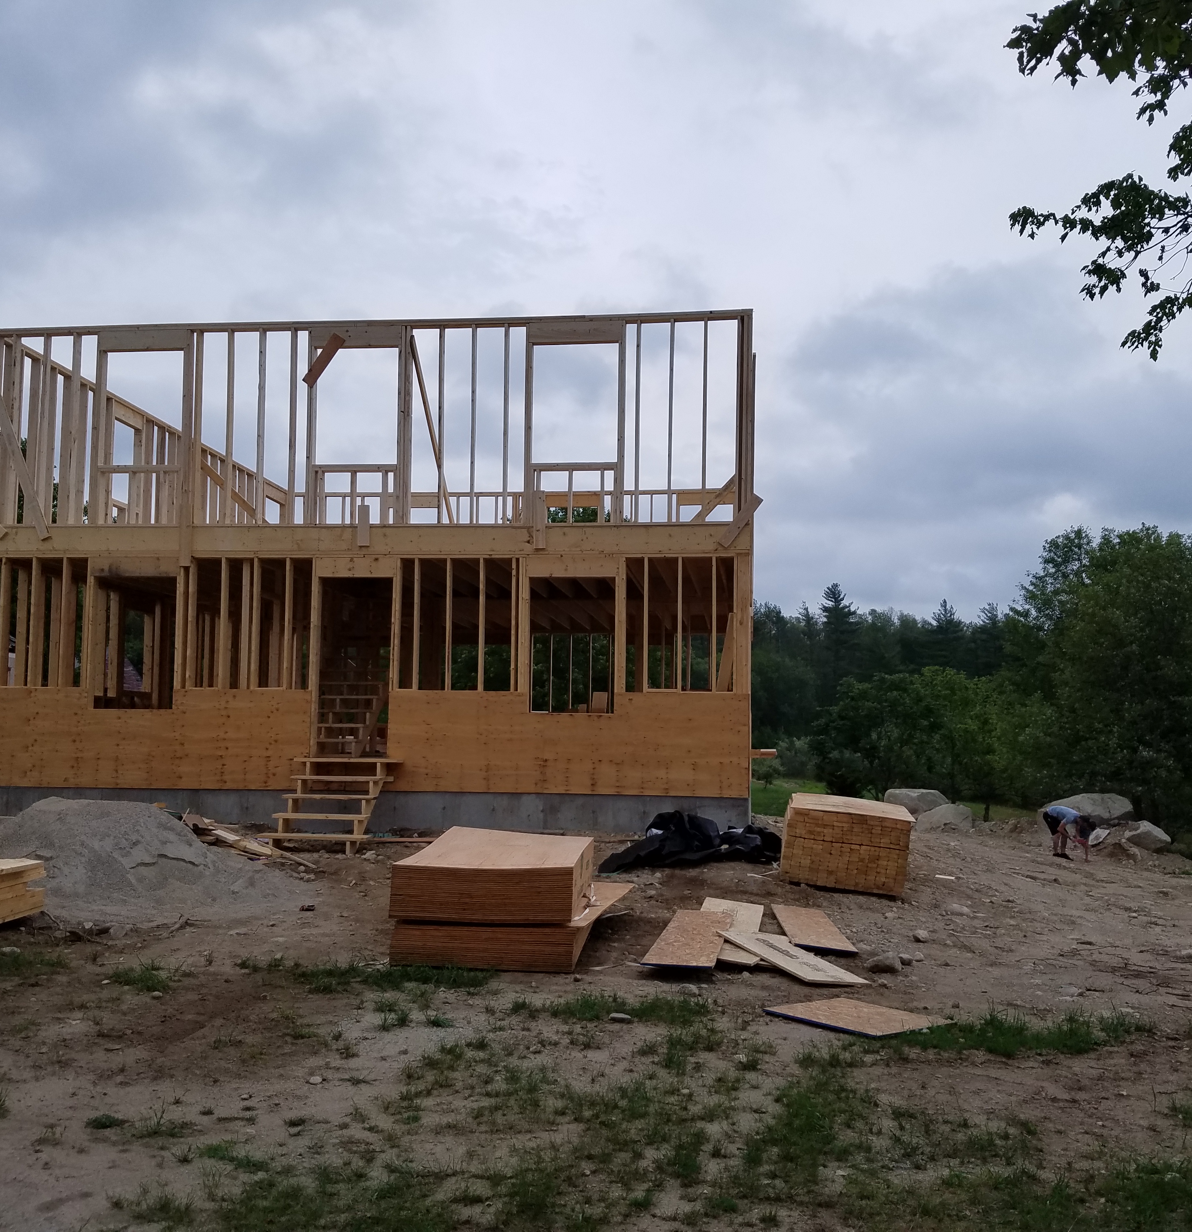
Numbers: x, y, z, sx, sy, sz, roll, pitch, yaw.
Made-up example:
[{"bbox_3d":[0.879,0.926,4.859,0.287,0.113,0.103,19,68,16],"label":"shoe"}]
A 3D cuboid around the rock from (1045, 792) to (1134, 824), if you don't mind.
[{"bbox_3d":[10.491,4.117,26.300,1.850,0.700,1.300,-1,-5,22],"label":"rock"}]

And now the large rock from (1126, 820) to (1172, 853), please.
[{"bbox_3d":[11.118,4.424,24.800,0.900,0.580,0.780,-2,-6,24],"label":"large rock"}]

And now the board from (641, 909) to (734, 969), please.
[{"bbox_3d":[0.744,2.444,9.406,0.483,0.020,2.448,0,-5,10],"label":"board"}]

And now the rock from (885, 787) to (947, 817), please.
[{"bbox_3d":[6.319,3.728,24.300,1.240,0.680,0.950,-1,-5,15],"label":"rock"}]

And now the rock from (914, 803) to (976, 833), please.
[{"bbox_3d":[6.434,3.719,22.700,1.100,0.550,0.880,-1,-5,16],"label":"rock"}]

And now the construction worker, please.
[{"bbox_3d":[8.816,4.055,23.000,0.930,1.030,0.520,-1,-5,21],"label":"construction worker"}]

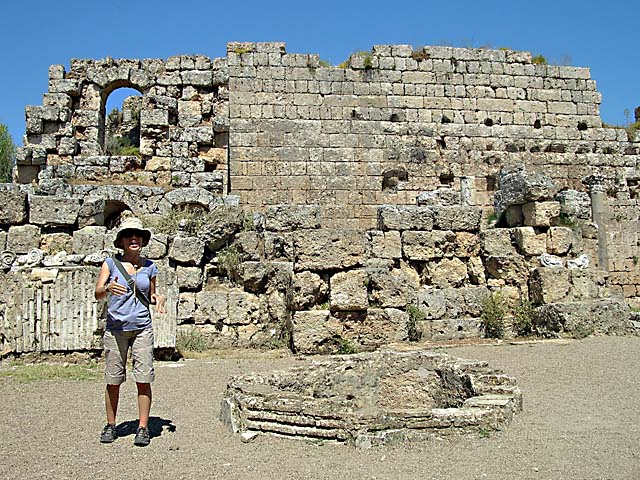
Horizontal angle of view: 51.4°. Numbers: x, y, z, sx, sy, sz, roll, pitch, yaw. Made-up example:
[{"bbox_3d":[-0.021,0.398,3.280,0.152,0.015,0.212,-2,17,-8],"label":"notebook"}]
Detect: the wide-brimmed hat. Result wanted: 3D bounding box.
[{"bbox_3d":[-1.396,-0.052,4.970,0.270,0.180,0.290,-5,-5,-9],"label":"wide-brimmed hat"}]

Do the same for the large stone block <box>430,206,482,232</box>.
[{"bbox_3d":[1.919,-0.294,9.835,0.807,0.368,0.480,-1,1,-13],"label":"large stone block"}]

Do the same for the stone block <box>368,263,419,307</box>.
[{"bbox_3d":[0.963,0.645,9.300,0.688,0.550,0.500,0,1,-11],"label":"stone block"}]

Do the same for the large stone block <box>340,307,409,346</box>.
[{"bbox_3d":[0.661,1.140,8.925,0.926,0.496,0.500,-1,1,-13],"label":"large stone block"}]

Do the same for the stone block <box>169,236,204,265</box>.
[{"bbox_3d":[-1.695,0.133,8.450,0.430,0.330,0.420,0,2,-10],"label":"stone block"}]

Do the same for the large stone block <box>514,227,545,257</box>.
[{"bbox_3d":[3.237,0.018,10.400,0.414,0.427,0.450,0,1,-11],"label":"large stone block"}]

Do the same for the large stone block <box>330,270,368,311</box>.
[{"bbox_3d":[0.361,0.674,9.137,0.514,0.528,0.480,0,0,-9],"label":"large stone block"}]

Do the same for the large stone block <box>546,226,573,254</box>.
[{"bbox_3d":[3.725,0.007,10.550,0.370,0.420,0.450,0,1,-11],"label":"large stone block"}]

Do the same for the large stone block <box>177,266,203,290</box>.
[{"bbox_3d":[-1.735,0.499,8.826,0.332,0.299,0.360,-1,1,-13],"label":"large stone block"}]

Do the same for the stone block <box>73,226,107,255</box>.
[{"bbox_3d":[-3.052,-0.001,8.900,0.395,0.358,0.420,0,1,-11],"label":"stone block"}]

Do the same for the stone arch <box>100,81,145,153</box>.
[{"bbox_3d":[-4.110,-2.570,13.850,0.899,1.472,0.700,0,0,-8],"label":"stone arch"}]

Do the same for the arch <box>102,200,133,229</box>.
[{"bbox_3d":[-2.880,-0.361,9.620,0.434,0.424,0.450,-1,1,-13],"label":"arch"}]

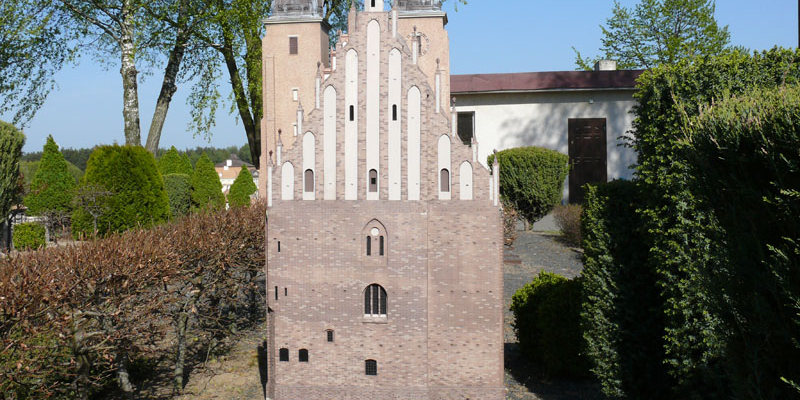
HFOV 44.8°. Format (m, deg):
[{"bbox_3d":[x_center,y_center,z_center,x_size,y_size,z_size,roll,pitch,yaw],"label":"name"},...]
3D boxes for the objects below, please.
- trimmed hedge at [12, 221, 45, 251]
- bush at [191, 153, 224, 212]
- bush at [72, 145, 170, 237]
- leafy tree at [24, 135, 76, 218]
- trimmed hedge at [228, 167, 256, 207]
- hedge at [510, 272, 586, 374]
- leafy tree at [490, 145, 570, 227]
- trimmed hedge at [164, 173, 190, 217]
[{"bbox_3d":[-5.115,0.511,13.400,0.469,0.400,0.450,0,1,0],"label":"trimmed hedge"},{"bbox_3d":[-3.857,-0.311,19.500,0.703,1.286,0.720,0,1,0],"label":"bush"},{"bbox_3d":[-4.390,-0.134,15.300,1.545,1.482,1.500,0,1,0],"label":"bush"},{"bbox_3d":[-6.302,-0.361,17.500,0.938,1.641,0.950,0,1,0],"label":"leafy tree"},{"bbox_3d":[-3.489,-0.244,21.500,0.665,0.997,0.660,0,1,0],"label":"trimmed hedge"},{"bbox_3d":[1.118,0.846,6.700,0.697,0.607,0.720,0,1,0],"label":"hedge"},{"bbox_3d":[2.145,-0.184,16.200,1.335,1.419,1.300,0,1,0],"label":"leafy tree"},{"bbox_3d":[-4.339,-0.068,18.800,0.600,0.930,0.620,0,1,0],"label":"trimmed hedge"}]

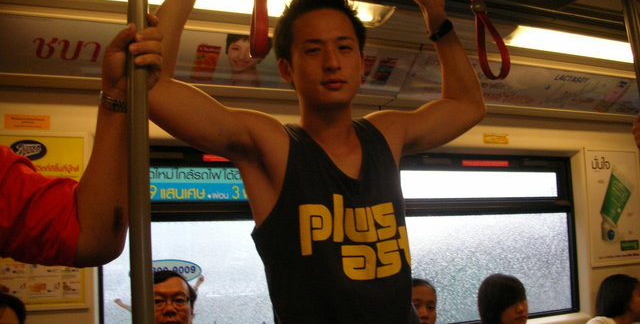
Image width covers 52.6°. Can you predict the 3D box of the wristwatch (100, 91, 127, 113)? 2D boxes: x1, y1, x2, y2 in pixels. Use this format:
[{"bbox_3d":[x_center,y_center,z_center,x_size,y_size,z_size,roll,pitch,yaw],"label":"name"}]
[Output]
[{"bbox_3d":[-0.382,-0.114,1.230,0.064,0.020,0.054,12,-6,-3],"label":"wristwatch"}]

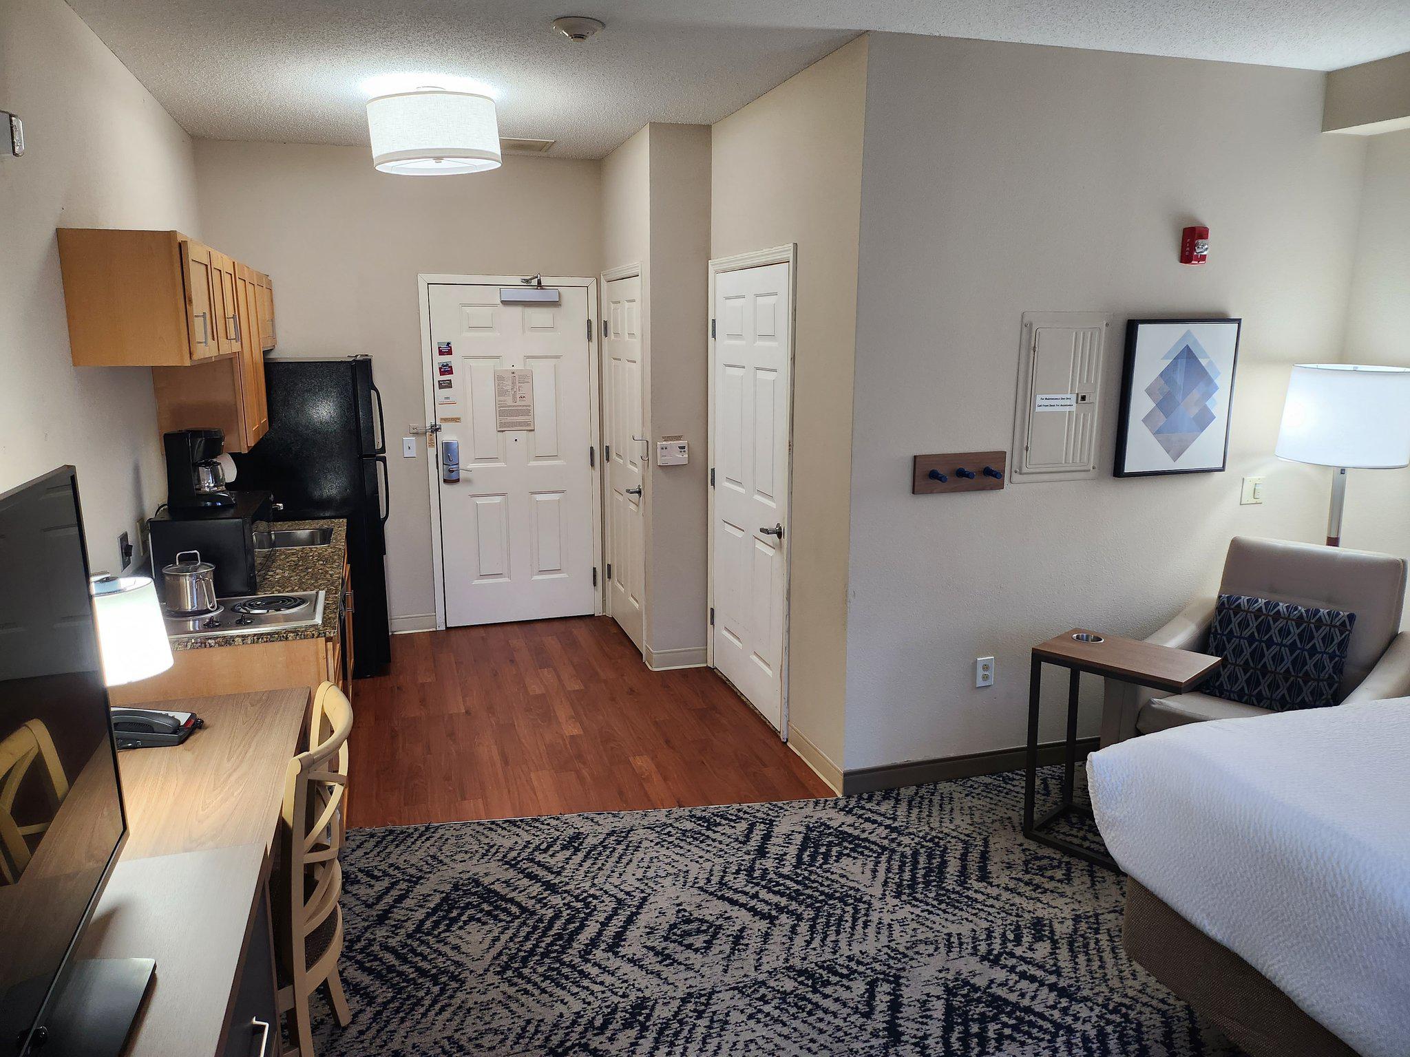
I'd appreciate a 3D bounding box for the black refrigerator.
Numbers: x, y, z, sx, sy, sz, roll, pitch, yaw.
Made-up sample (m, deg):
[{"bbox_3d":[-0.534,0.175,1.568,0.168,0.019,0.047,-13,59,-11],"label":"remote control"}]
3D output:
[{"bbox_3d":[-2.092,-0.080,5.175,0.790,1.640,0.720,-4,12,-18],"label":"black refrigerator"}]

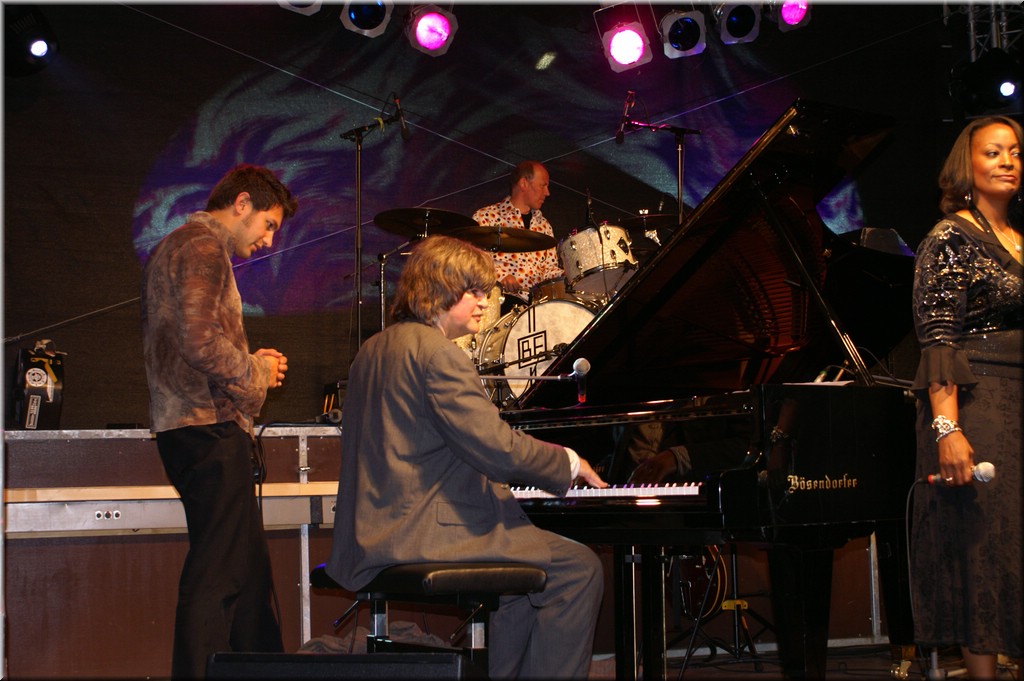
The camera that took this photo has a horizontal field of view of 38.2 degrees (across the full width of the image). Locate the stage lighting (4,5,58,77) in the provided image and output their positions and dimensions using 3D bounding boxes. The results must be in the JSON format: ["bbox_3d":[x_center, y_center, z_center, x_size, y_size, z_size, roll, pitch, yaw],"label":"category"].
[{"bbox_3d":[-2.677,-1.666,8.100,0.360,0.460,0.400,-10,24,-24],"label":"stage lighting"}]

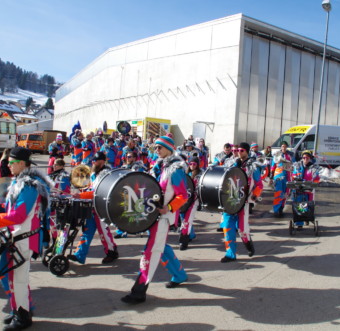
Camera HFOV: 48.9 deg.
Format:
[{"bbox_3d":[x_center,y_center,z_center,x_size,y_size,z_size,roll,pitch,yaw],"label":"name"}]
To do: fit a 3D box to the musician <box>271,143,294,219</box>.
[{"bbox_3d":[2.714,0.358,9.020,0.620,1.800,0.520,5,6,25],"label":"musician"}]

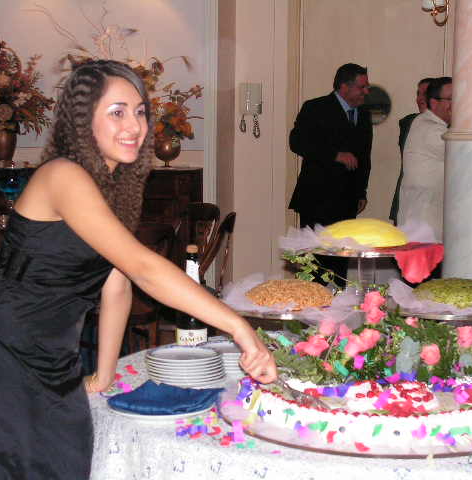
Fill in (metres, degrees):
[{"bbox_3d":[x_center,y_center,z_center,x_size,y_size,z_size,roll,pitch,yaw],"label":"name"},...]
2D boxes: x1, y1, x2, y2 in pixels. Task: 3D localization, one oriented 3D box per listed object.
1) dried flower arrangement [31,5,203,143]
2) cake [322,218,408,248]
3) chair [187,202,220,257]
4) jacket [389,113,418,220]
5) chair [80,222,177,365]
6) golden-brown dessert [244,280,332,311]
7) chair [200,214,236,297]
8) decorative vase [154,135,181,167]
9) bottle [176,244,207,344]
[{"bbox_3d":[-0.806,-1.129,7.927,1.150,0.930,0.550,1,6,0],"label":"dried flower arrangement"},{"bbox_3d":[0.329,-0.022,2.970,0.222,0.070,0.222,0,5,0],"label":"cake"},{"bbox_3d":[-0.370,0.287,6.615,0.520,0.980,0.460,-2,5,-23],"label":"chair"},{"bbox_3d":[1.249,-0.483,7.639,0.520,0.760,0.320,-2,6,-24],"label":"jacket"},{"bbox_3d":[-0.642,0.358,5.817,0.470,0.900,0.520,-4,7,-37],"label":"chair"},{"bbox_3d":[0.136,0.138,2.950,0.222,0.075,0.222,0,5,0],"label":"golden-brown dessert"},{"bbox_3d":[-0.291,0.296,6.463,0.520,0.900,0.470,2,6,17],"label":"chair"},{"bbox_3d":[-0.465,-0.607,7.900,0.176,0.215,0.176,0,5,0],"label":"decorative vase"},{"bbox_3d":[-0.121,0.173,3.230,0.088,0.320,0.088,0,5,0],"label":"bottle"}]

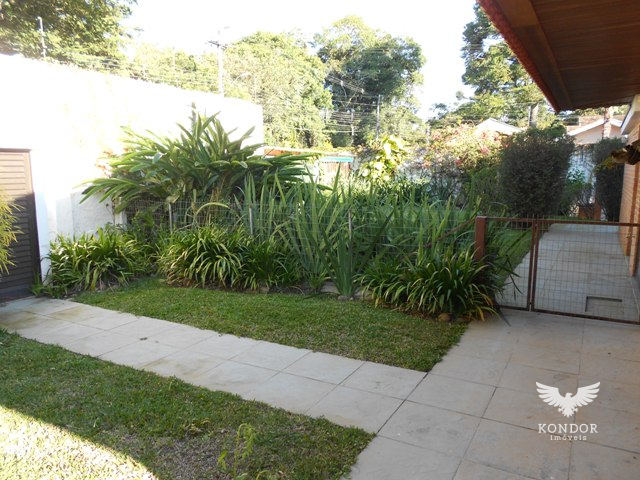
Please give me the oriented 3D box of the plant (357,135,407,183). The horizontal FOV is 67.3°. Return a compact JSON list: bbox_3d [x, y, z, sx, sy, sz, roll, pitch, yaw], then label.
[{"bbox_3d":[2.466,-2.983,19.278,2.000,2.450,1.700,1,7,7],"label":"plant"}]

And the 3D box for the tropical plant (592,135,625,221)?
[{"bbox_3d":[9.827,-1.975,16.374,1.200,3.040,1.200,4,8,30],"label":"tropical plant"}]

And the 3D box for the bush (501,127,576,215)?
[{"bbox_3d":[6.389,-1.761,14.186,2.200,3.110,2.100,3,8,24],"label":"bush"}]

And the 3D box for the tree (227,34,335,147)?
[{"bbox_3d":[-2.869,-8.360,33.230,7.600,11.450,7.200,0,7,-5],"label":"tree"}]

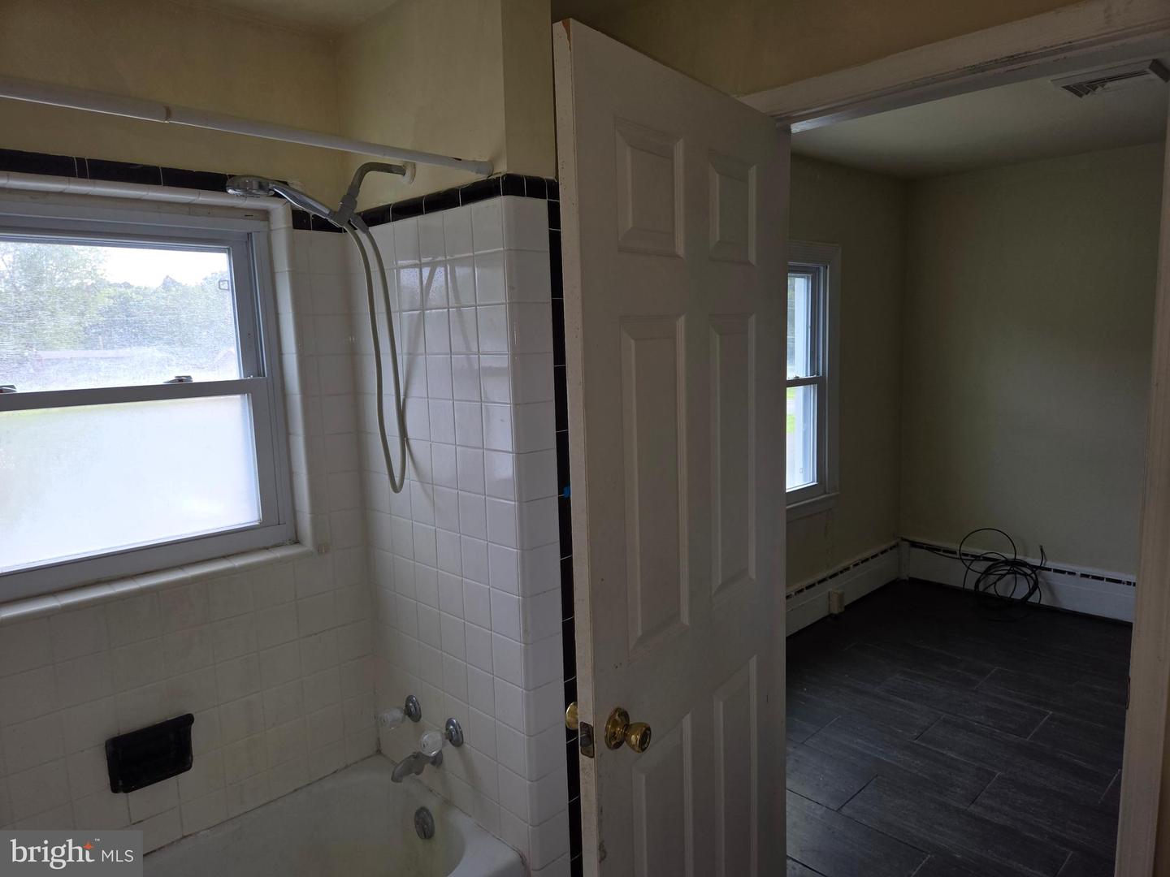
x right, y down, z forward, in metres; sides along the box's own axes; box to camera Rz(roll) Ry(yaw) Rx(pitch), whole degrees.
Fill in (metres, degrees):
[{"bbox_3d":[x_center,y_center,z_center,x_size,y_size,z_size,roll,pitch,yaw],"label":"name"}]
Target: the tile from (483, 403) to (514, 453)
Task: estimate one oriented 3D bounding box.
[{"bbox_3d":[-0.196,-0.026,1.758,0.009,0.108,0.108,-9,10,-43],"label":"tile"}]

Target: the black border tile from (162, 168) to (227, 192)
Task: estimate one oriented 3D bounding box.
[{"bbox_3d":[-0.924,-0.614,1.842,0.150,0.045,0.012,-9,10,-44],"label":"black border tile"}]

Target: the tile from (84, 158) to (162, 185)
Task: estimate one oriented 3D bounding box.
[{"bbox_3d":[-1.048,-0.605,1.772,0.148,0.048,0.010,-9,10,-43],"label":"tile"}]

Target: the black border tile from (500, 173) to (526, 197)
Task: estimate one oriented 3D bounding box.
[{"bbox_3d":[-0.151,-0.535,1.652,0.045,0.043,0.022,-9,10,-43],"label":"black border tile"}]

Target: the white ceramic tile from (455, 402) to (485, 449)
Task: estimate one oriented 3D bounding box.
[{"bbox_3d":[-0.272,-0.033,1.838,0.009,0.109,0.109,-9,10,-43],"label":"white ceramic tile"}]

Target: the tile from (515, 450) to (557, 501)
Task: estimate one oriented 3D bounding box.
[{"bbox_3d":[-0.110,0.083,1.762,0.111,0.109,0.018,-9,10,-43],"label":"tile"}]

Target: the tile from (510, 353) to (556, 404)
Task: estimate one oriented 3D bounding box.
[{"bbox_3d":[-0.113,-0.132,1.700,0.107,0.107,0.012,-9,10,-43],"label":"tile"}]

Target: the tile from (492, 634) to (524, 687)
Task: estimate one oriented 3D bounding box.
[{"bbox_3d":[-0.179,0.522,1.828,0.009,0.109,0.109,-9,10,-43],"label":"tile"}]

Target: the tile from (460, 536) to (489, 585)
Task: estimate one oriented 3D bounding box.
[{"bbox_3d":[-0.258,0.291,1.848,0.009,0.107,0.107,-9,10,-43],"label":"tile"}]

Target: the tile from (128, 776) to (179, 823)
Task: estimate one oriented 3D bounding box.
[{"bbox_3d":[-1.058,0.868,1.907,0.108,0.105,0.009,-9,10,-43],"label":"tile"}]

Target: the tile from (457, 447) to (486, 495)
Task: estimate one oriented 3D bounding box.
[{"bbox_3d":[-0.267,0.076,1.846,0.010,0.108,0.108,-9,10,-43],"label":"tile"}]

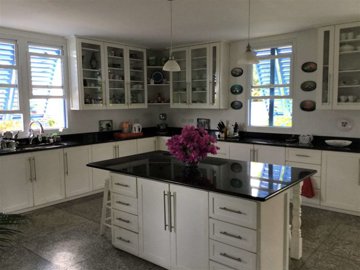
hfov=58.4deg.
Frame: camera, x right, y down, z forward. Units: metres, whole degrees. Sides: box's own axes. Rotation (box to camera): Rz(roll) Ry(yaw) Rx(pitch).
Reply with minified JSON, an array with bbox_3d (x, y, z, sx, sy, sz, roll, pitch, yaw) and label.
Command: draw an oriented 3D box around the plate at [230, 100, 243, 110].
[{"bbox_3d":[1.095,-0.563,6.177,0.256,0.168,0.030,4,8,39],"label":"plate"}]

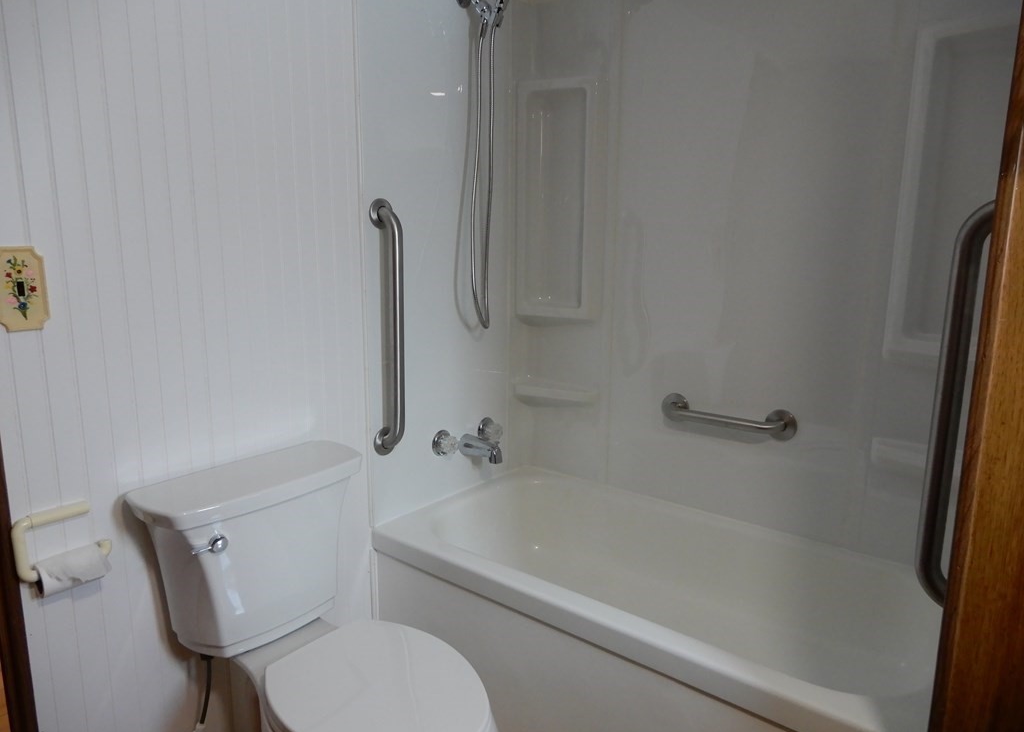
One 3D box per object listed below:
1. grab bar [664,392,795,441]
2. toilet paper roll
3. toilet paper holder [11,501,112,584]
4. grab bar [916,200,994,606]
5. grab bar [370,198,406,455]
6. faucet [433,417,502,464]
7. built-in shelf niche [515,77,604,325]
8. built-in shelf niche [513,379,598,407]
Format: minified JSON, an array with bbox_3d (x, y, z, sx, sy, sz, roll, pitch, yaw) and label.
[{"bbox_3d":[0.570,0.144,1.938,0.388,0.084,0.073,9,13,38],"label":"grab bar"},{"bbox_3d":[-0.825,0.385,1.339,0.060,0.060,0.110,9,13,38],"label":"toilet paper roll"},{"bbox_3d":[-0.839,0.324,1.330,0.038,0.122,0.160,9,13,38],"label":"toilet paper holder"},{"bbox_3d":[0.673,0.071,1.057,0.075,0.692,0.080,9,13,38],"label":"grab bar"},{"bbox_3d":[-0.316,-0.089,1.872,0.076,0.690,0.080,9,13,38],"label":"grab bar"},{"bbox_3d":[-0.093,0.242,2.155,0.148,0.112,0.276,9,13,38],"label":"faucet"},{"bbox_3d":[0.148,-0.497,2.184,0.267,0.722,0.085,6,12,28],"label":"built-in shelf niche"},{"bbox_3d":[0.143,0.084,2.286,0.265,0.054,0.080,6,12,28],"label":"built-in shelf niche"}]

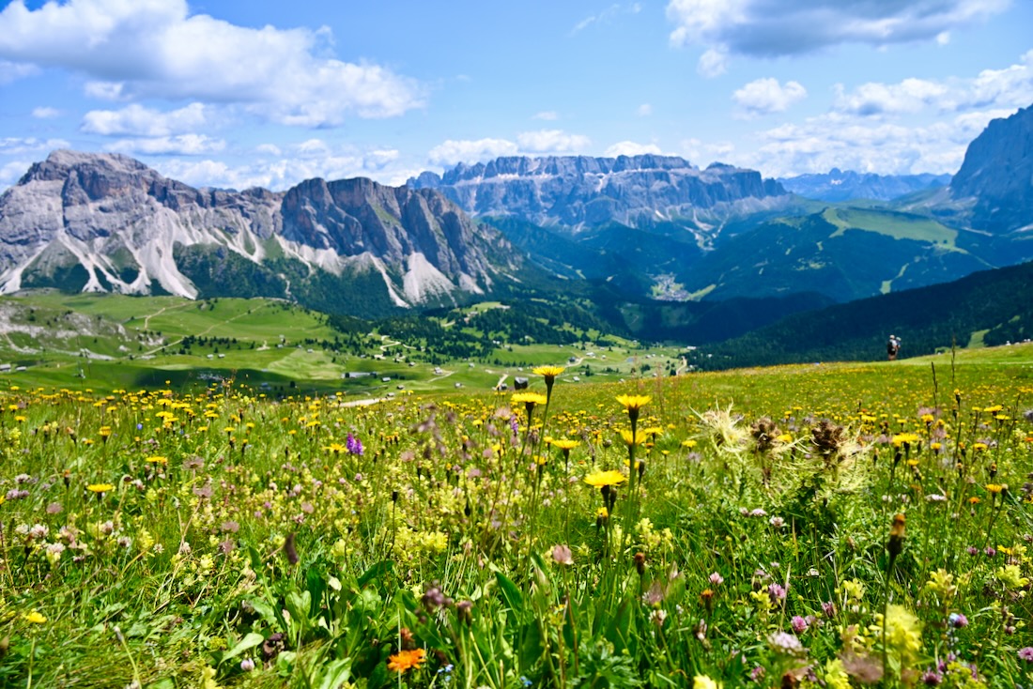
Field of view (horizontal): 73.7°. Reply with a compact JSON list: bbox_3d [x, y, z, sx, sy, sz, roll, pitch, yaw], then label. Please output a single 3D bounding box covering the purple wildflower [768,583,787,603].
[{"bbox_3d":[0.399,0.379,1.050,0.027,0.027,0.027,3,13,11],"label":"purple wildflower"}]

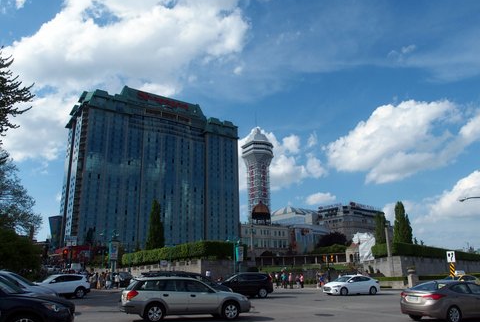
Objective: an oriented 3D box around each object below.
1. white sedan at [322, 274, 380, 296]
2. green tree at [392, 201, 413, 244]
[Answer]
[{"bbox_3d":[8.533,9.448,29.583,4.570,1.440,1.800,6,-17,-23],"label":"white sedan"},{"bbox_3d":[25.543,10.694,61.154,2.800,8.300,2.800,-1,-16,0],"label":"green tree"}]

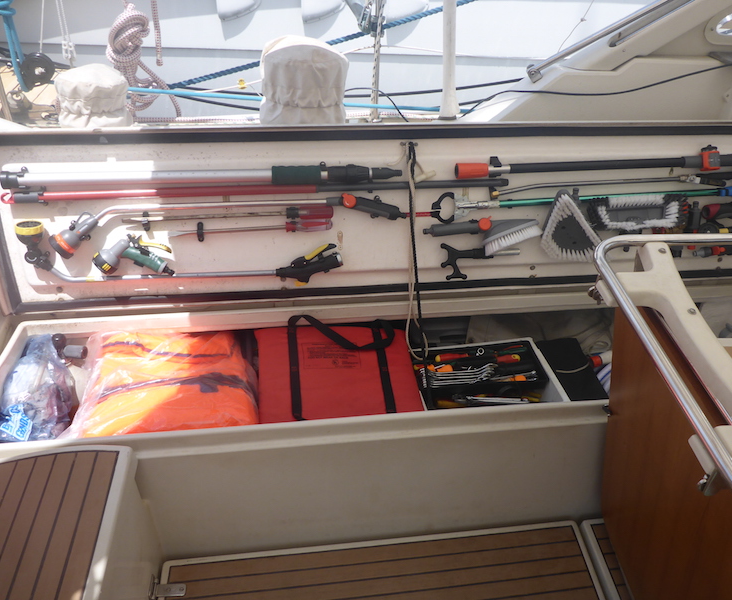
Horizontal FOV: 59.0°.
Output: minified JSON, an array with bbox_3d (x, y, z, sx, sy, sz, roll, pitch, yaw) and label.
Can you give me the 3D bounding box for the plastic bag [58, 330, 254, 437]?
[{"bbox_3d":[-0.518,0.261,1.733,0.450,0.170,0.430,-3,32,-8],"label":"plastic bag"}]

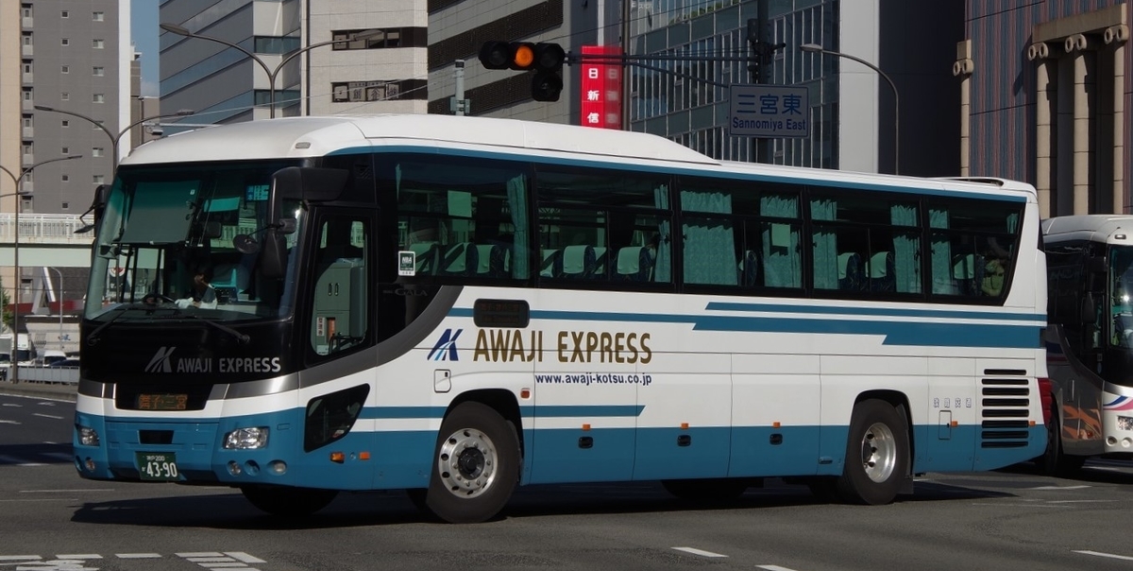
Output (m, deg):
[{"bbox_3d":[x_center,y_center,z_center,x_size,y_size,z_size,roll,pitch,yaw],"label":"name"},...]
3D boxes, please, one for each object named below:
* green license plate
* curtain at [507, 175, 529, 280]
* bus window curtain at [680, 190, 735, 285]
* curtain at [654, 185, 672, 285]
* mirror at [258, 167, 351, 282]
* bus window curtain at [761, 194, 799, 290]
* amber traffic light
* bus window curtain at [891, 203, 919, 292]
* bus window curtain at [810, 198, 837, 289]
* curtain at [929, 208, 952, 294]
[{"bbox_3d":[-3.332,1.471,23.100,0.440,0.220,0.025,-2,7,43],"label":"green license plate"},{"bbox_3d":[-0.428,-0.516,25.192,0.090,0.941,0.197,-2,-3,43],"label":"curtain"},{"bbox_3d":[1.358,-0.456,27.105,0.090,0.904,0.712,-2,-3,43],"label":"bus window curtain"},{"bbox_3d":[0.910,-0.477,26.625,0.090,0.919,0.167,-2,-3,43],"label":"curtain"},{"bbox_3d":[-2.118,-0.500,22.900,0.300,0.870,0.700,-2,-3,43],"label":"mirror"},{"bbox_3d":[2.120,-0.435,27.922,0.090,0.926,0.534,-2,-3,43],"label":"bus window curtain"},{"bbox_3d":[-0.642,-3.096,41.000,1.200,0.890,0.420,1,-2,-15],"label":"amber traffic light"},{"bbox_3d":[3.530,-0.378,29.432,0.090,0.922,0.397,-2,-3,43],"label":"bus window curtain"},{"bbox_3d":[2.592,-0.417,28.427,0.090,0.919,0.330,-2,-3,43],"label":"bus window curtain"},{"bbox_3d":[3.950,-0.356,29.881,0.090,0.911,0.282,-2,-3,43],"label":"curtain"}]

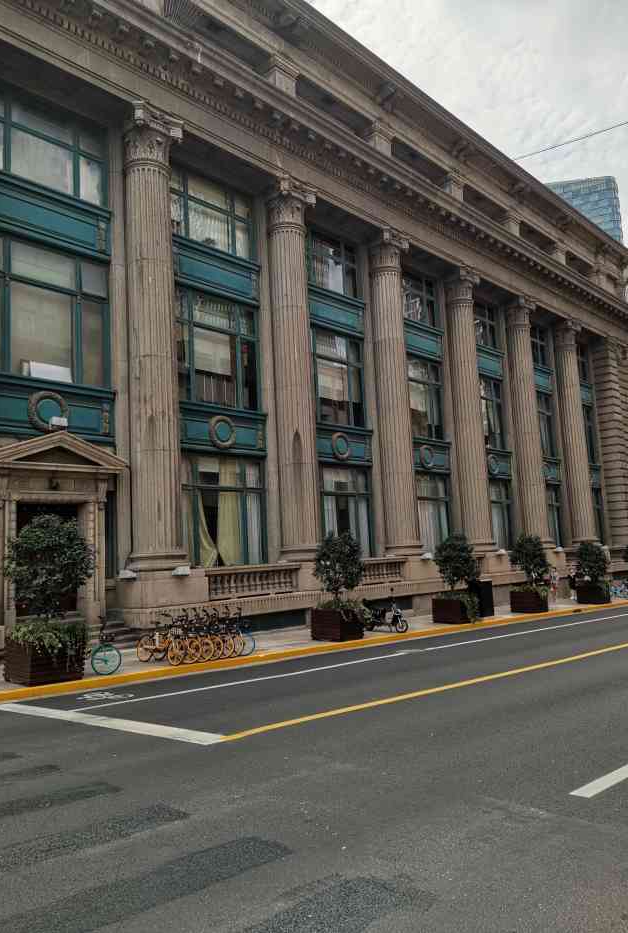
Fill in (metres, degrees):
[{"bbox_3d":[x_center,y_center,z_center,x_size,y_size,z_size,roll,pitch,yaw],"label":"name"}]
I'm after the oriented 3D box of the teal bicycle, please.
[{"bbox_3d":[-4.346,3.424,13.504,1.600,1.060,0.600,-10,-10,43],"label":"teal bicycle"}]

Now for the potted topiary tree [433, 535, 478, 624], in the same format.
[{"bbox_3d":[4.811,3.824,23.985,1.330,2.920,1.330,-10,-10,43],"label":"potted topiary tree"}]

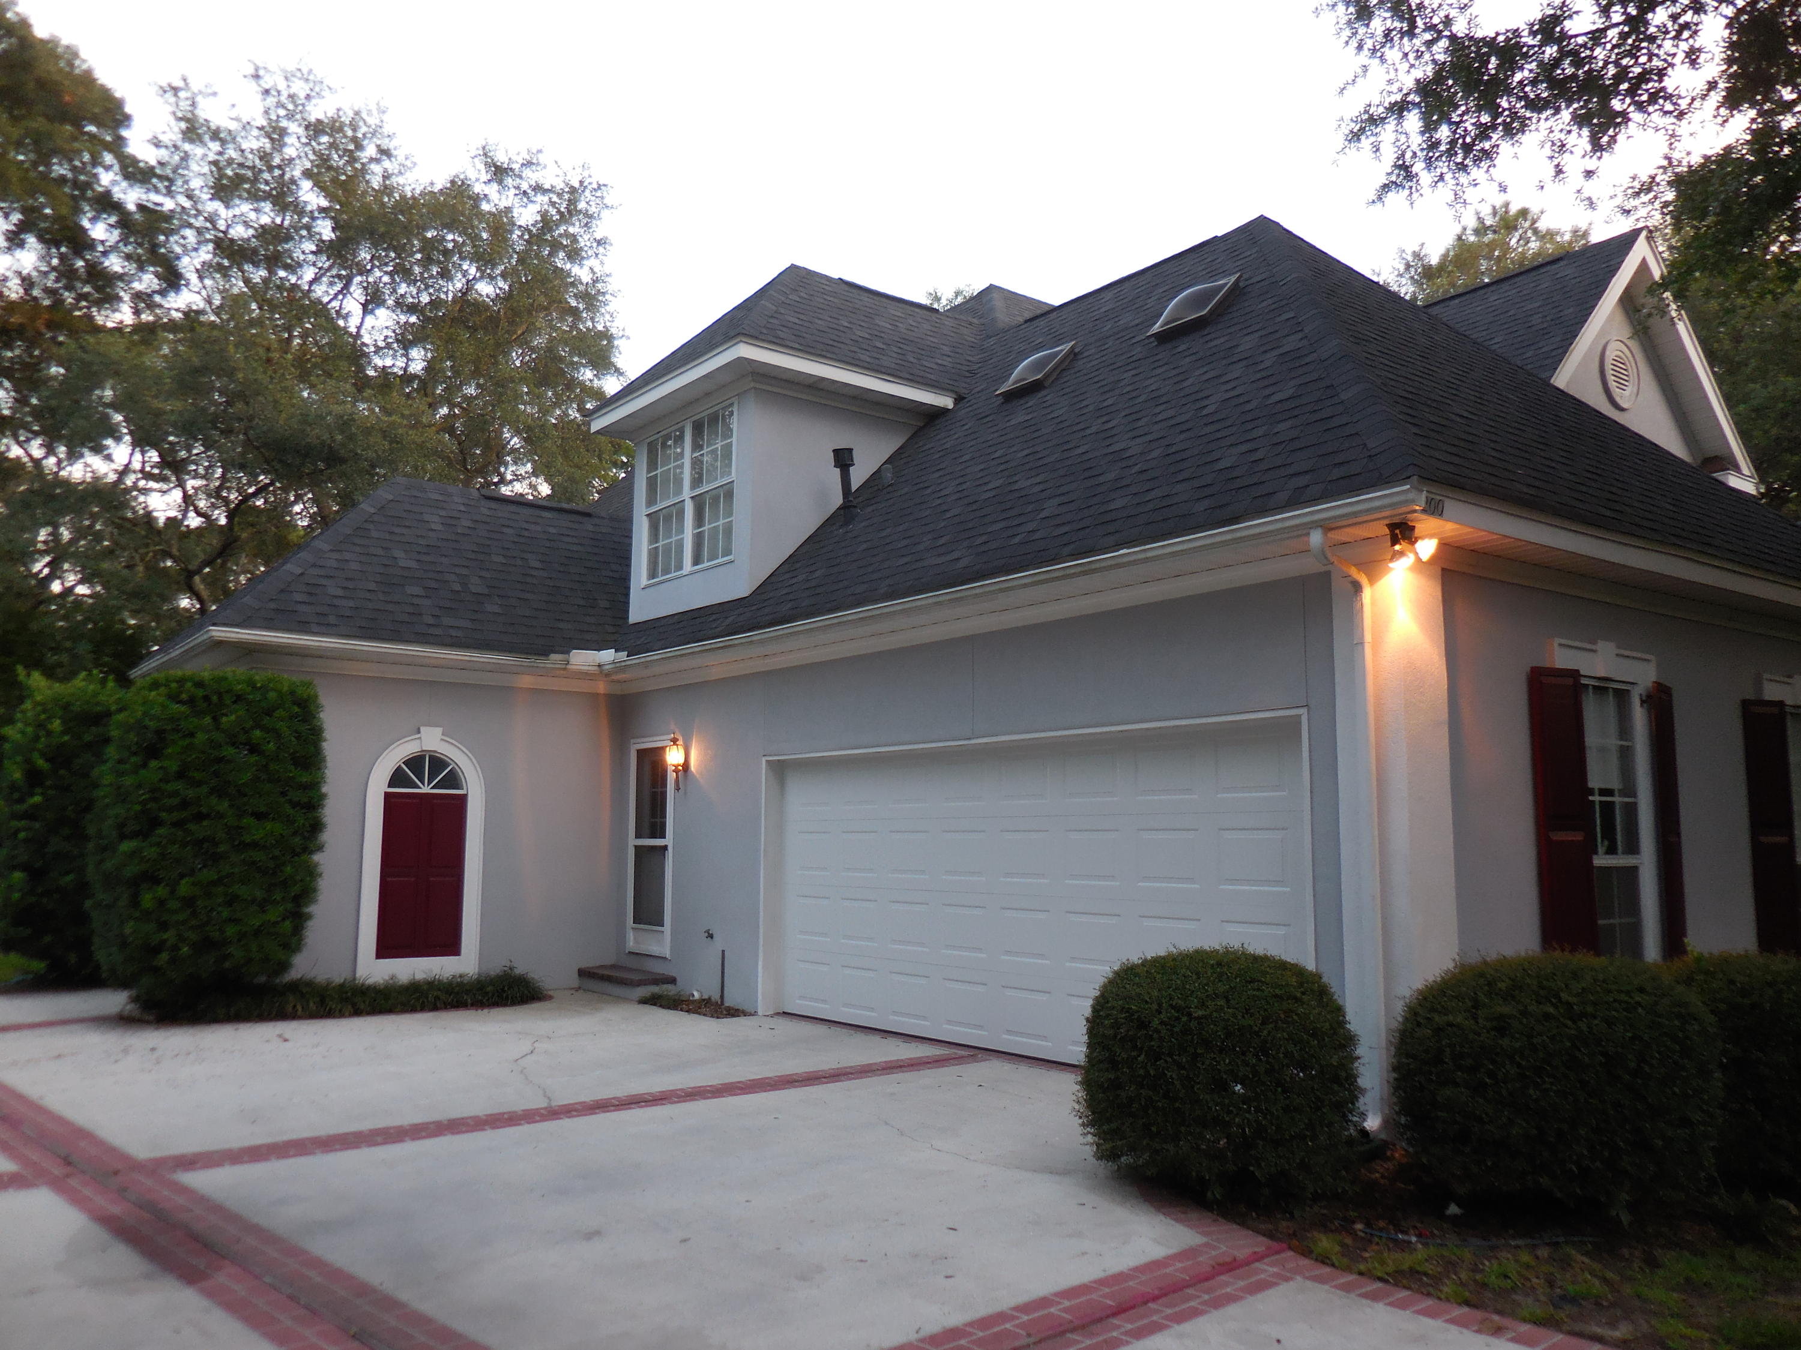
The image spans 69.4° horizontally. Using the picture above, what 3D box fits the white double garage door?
[{"bbox_3d":[0.647,1.532,9.078,0.070,2.140,5.220,6,-9,-38],"label":"white double garage door"}]

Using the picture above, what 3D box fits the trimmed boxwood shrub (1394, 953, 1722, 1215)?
[{"bbox_3d":[2.694,1.652,5.386,1.243,0.956,1.151,6,-9,-38],"label":"trimmed boxwood shrub"}]

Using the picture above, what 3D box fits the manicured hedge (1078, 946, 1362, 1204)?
[{"bbox_3d":[1.358,1.672,5.596,1.165,0.971,1.165,0,-7,0],"label":"manicured hedge"}]

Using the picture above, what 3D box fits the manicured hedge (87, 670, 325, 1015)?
[{"bbox_3d":[-5.710,1.388,10.749,1.657,2.832,1.381,6,-9,-38],"label":"manicured hedge"}]

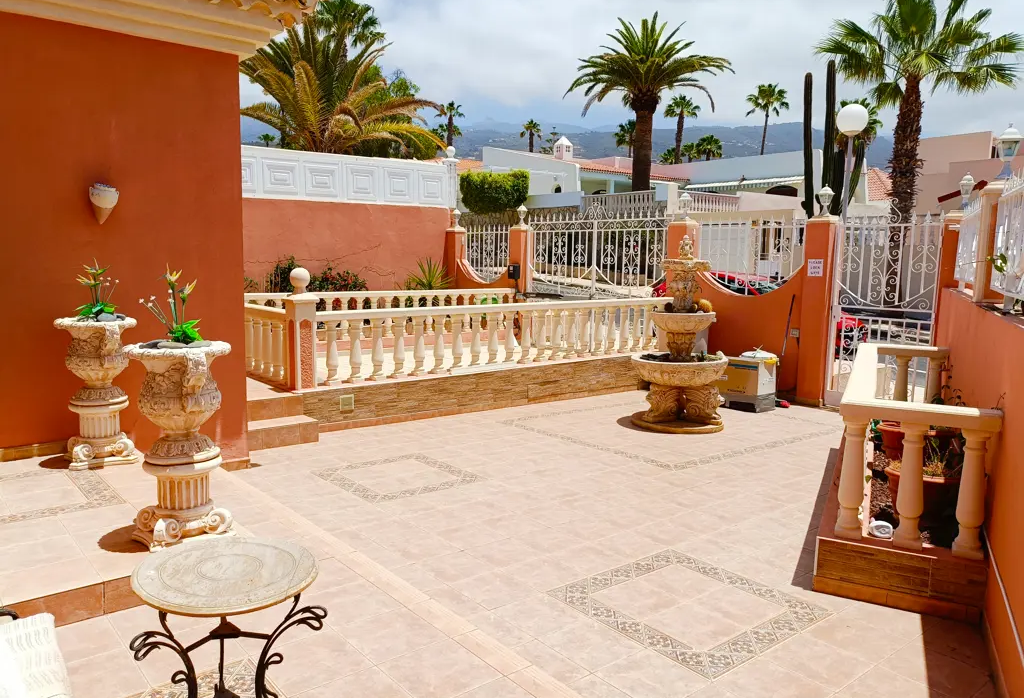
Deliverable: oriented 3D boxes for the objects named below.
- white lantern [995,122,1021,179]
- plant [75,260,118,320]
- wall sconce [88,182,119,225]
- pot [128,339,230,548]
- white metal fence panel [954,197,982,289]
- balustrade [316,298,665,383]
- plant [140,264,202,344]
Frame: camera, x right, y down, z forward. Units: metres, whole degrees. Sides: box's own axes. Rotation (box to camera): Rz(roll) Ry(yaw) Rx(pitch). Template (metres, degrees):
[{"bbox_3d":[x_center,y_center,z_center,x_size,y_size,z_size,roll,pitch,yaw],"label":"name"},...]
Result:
[{"bbox_3d":[3.283,-1.307,4.880,0.165,0.370,0.165,4,7,27],"label":"white lantern"},{"bbox_3d":[-2.594,-0.375,4.617,0.250,0.370,0.210,-5,8,-38],"label":"plant"},{"bbox_3d":[-2.718,-0.961,4.920,0.180,0.275,0.110,-5,8,-38],"label":"wall sconce"},{"bbox_3d":[-1.628,0.447,3.641,0.530,0.910,0.530,-4,8,-39],"label":"pot"},{"bbox_3d":[3.668,-0.788,5.965,0.080,0.720,1.720,4,7,27],"label":"white metal fence panel"},{"bbox_3d":[0.157,-0.148,8.780,5.244,0.784,0.198,-5,8,-38],"label":"balustrade"},{"bbox_3d":[-1.552,-0.205,3.366,0.250,0.345,0.210,-5,8,-38],"label":"plant"}]

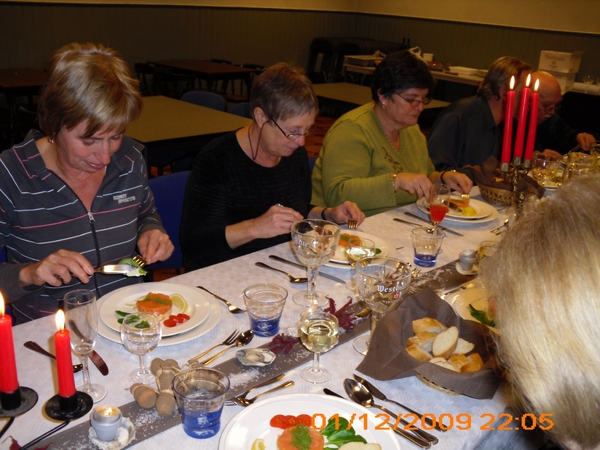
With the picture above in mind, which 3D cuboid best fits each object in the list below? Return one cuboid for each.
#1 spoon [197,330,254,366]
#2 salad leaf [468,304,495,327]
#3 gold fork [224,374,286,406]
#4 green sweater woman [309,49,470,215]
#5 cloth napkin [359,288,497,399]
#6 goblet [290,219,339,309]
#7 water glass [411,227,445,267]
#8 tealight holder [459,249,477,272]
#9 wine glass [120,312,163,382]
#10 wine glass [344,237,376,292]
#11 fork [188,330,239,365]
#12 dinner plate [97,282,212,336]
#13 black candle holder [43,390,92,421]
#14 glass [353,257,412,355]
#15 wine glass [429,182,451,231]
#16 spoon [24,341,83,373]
[{"bbox_3d":[-0.140,0.237,1.209,0.032,0.018,0.162,16,24,32],"label":"spoon"},{"bbox_3d":[0.391,0.194,1.340,0.040,0.018,0.075,-5,22,-23],"label":"salad leaf"},{"bbox_3d":[-0.081,0.282,1.060,0.144,0.017,0.021,-14,27,-37],"label":"gold fork"},{"bbox_3d":[0.266,0.036,2.100,0.570,1.200,0.640,-16,28,-39],"label":"green sweater woman"},{"bbox_3d":[0.283,0.221,1.155,0.290,0.125,0.240,-16,28,-41],"label":"cloth napkin"},{"bbox_3d":[0.031,0.091,1.403,0.108,0.171,0.108,3,20,1],"label":"goblet"},{"bbox_3d":[0.334,0.064,1.639,0.091,0.084,0.091,7,21,12],"label":"water glass"},{"bbox_3d":[0.446,0.094,1.659,0.046,0.047,0.046,4,20,0],"label":"tealight holder"},{"bbox_3d":[-0.276,0.219,1.097,0.072,0.118,0.072,-3,21,-15],"label":"wine glass"},{"bbox_3d":[0.146,0.094,1.502,0.071,0.120,0.071,4,20,0],"label":"wine glass"},{"bbox_3d":[-0.165,0.235,1.214,0.021,0.016,0.154,15,24,29],"label":"fork"},{"bbox_3d":[-0.300,0.183,1.304,0.227,0.024,0.227,-2,21,-13],"label":"dinner plate"},{"bbox_3d":[-0.362,0.281,0.979,0.075,0.034,0.075,-16,28,-39],"label":"black candle holder"},{"bbox_3d":[0.156,0.164,1.238,0.106,0.172,0.106,4,20,0],"label":"glass"},{"bbox_3d":[0.357,-0.014,1.625,0.058,0.174,0.058,-16,28,-39],"label":"wine glass"},{"bbox_3d":[-0.457,0.241,1.153,0.155,0.018,0.035,13,22,23],"label":"spoon"}]

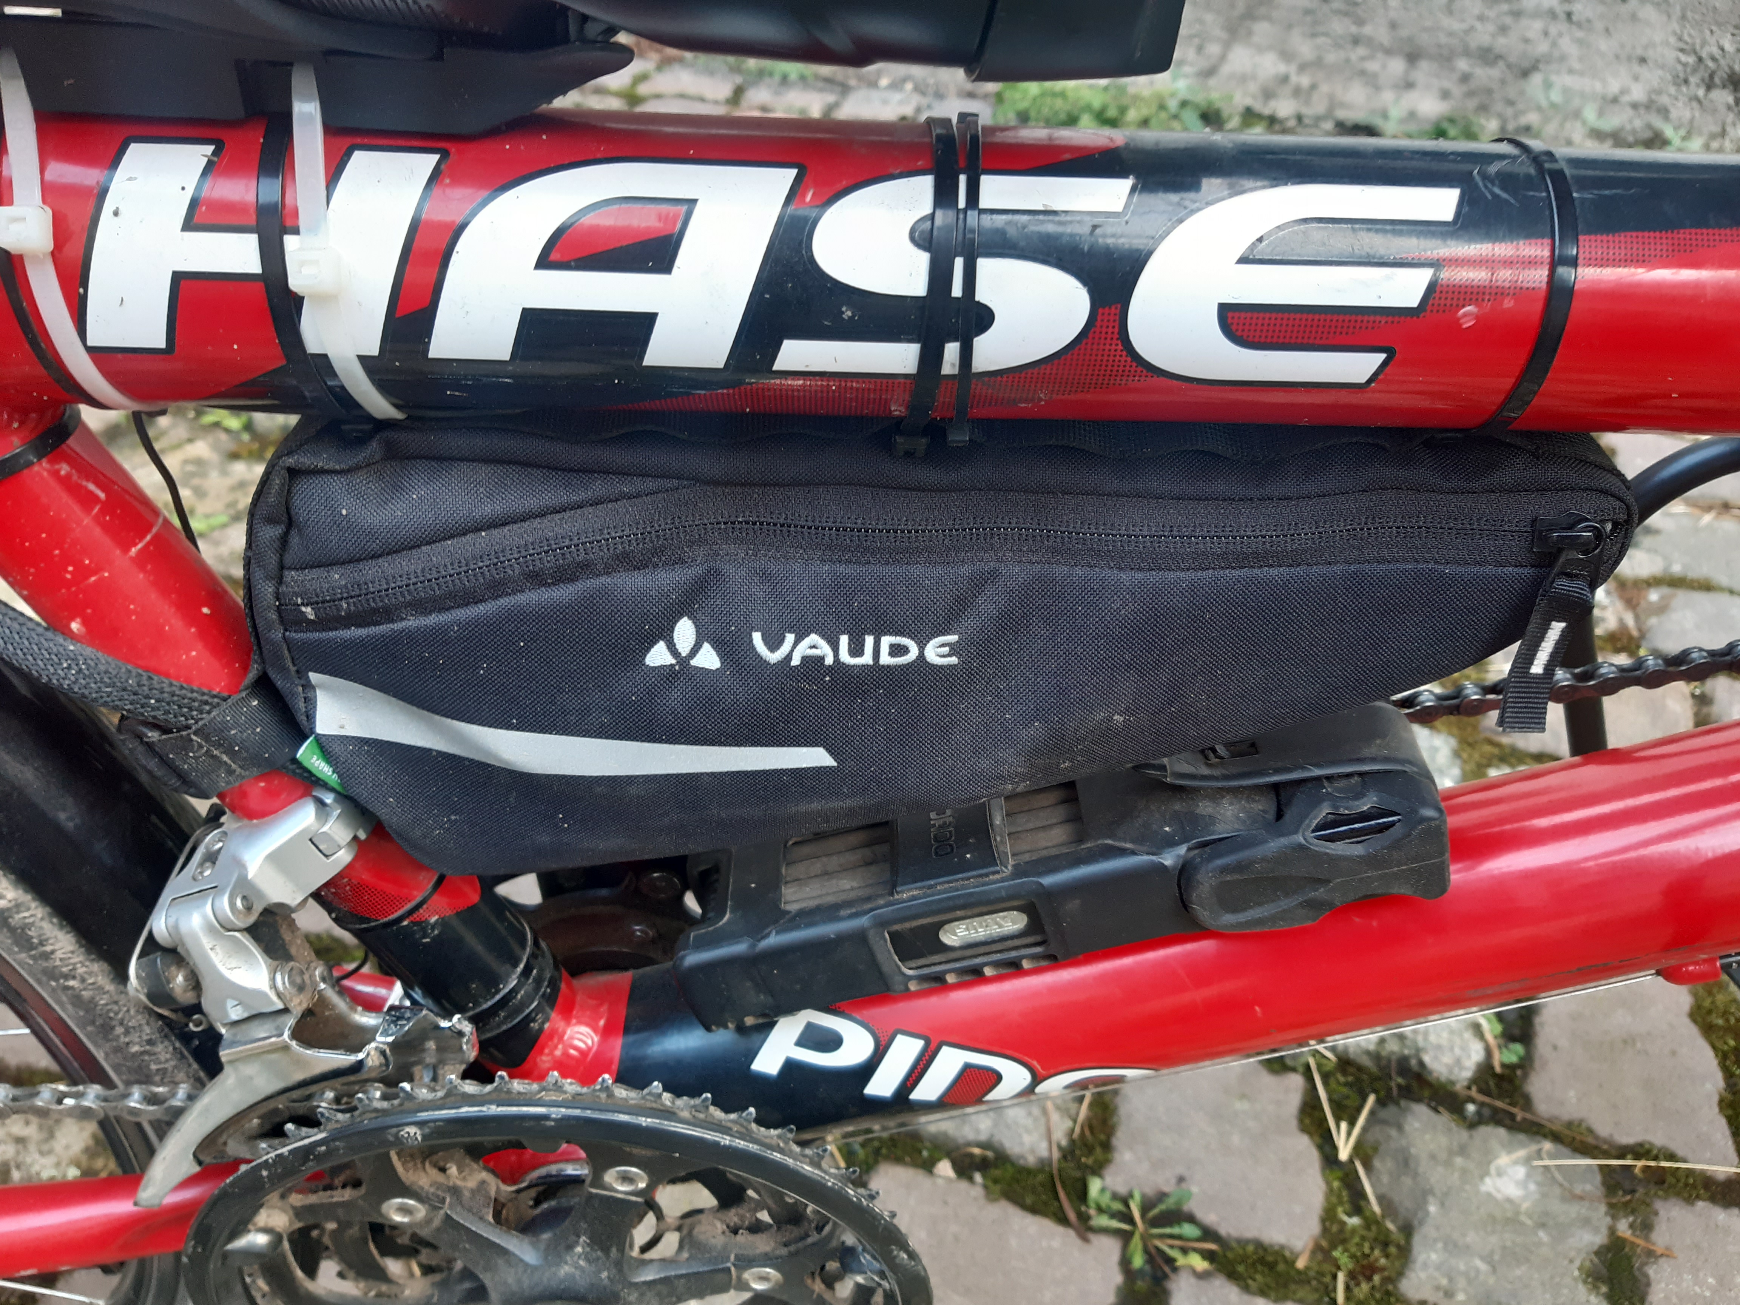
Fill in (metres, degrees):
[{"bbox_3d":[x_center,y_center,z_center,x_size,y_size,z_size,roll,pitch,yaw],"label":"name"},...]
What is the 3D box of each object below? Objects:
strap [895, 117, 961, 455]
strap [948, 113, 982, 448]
[{"bbox_3d":[0.011,-0.071,0.256,0.007,0.063,0.058,3,38,-5],"label":"strap"},{"bbox_3d":[0.018,-0.072,0.255,0.004,0.063,0.058,1,38,1],"label":"strap"}]

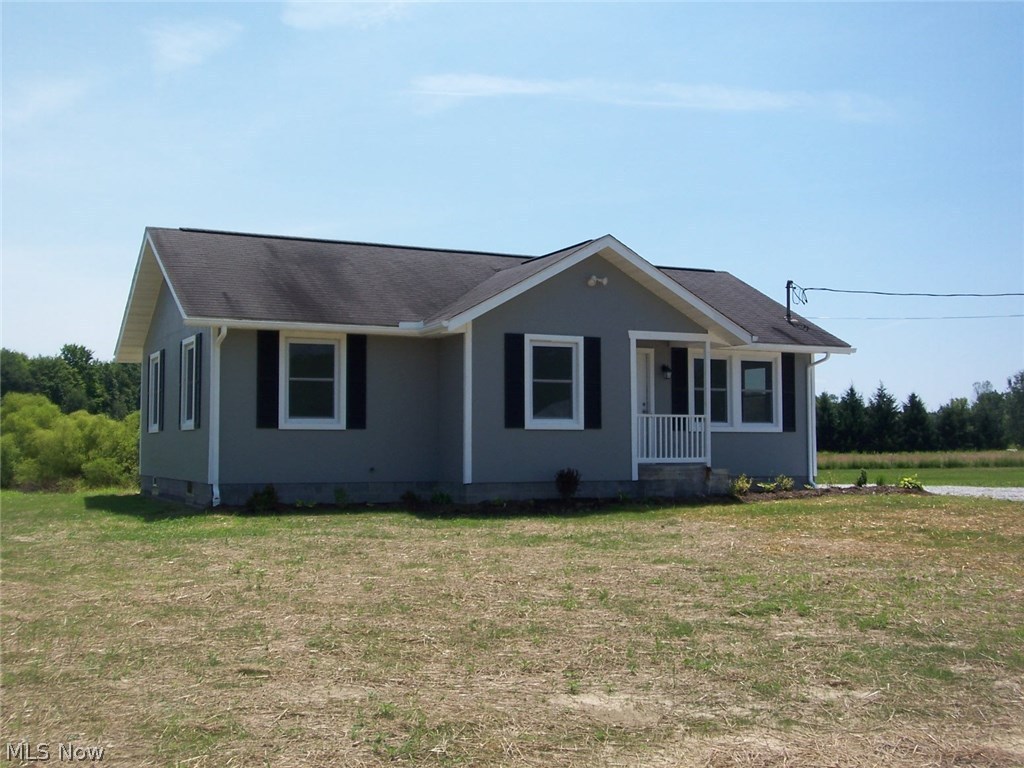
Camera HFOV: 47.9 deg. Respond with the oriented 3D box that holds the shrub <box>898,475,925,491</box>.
[{"bbox_3d":[8.629,2.127,24.918,0.583,0.346,0.562,1,-4,-26],"label":"shrub"}]

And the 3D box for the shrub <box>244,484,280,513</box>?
[{"bbox_3d":[-4.066,1.874,18.801,0.554,0.473,0.521,1,-4,-26],"label":"shrub"}]

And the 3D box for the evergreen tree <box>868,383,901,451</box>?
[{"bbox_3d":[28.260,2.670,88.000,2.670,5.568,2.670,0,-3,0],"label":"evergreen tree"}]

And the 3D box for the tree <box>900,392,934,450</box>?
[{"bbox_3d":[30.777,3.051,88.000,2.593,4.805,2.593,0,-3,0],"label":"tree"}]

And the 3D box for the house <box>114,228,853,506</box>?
[{"bbox_3d":[-0.621,-0.284,24.728,13.816,5.292,9.502,1,-4,-26],"label":"house"}]

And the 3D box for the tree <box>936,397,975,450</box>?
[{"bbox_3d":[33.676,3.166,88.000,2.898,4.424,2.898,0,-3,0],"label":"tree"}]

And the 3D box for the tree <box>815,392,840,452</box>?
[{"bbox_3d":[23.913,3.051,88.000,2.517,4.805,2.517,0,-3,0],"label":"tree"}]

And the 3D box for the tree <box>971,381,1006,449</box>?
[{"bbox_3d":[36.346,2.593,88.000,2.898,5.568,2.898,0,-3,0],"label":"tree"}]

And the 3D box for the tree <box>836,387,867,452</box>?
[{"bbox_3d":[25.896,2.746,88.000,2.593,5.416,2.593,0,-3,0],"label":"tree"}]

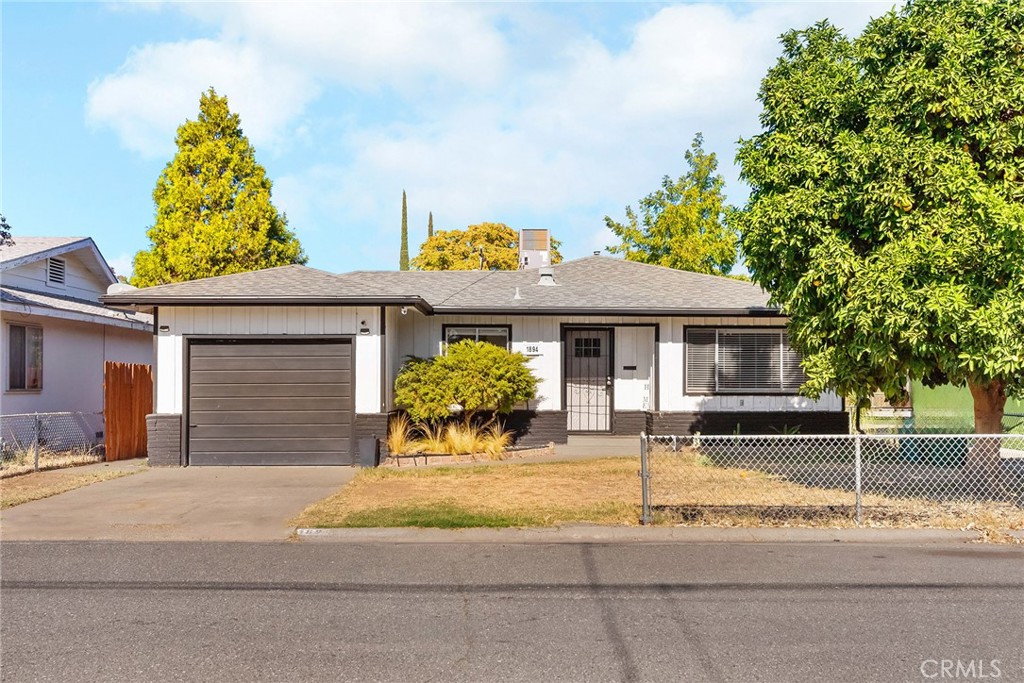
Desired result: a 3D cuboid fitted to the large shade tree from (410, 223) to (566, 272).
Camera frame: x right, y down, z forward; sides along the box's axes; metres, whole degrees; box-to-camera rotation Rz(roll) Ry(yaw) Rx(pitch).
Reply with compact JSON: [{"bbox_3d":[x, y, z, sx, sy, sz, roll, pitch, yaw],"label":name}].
[{"bbox_3d":[-1.130,-0.950,42.000,7.300,9.100,7.300,0,-2,0],"label":"large shade tree"}]

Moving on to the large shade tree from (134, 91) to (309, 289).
[{"bbox_3d":[-10.600,-2.950,33.000,6.600,12.200,6.600,0,-2,0],"label":"large shade tree"}]

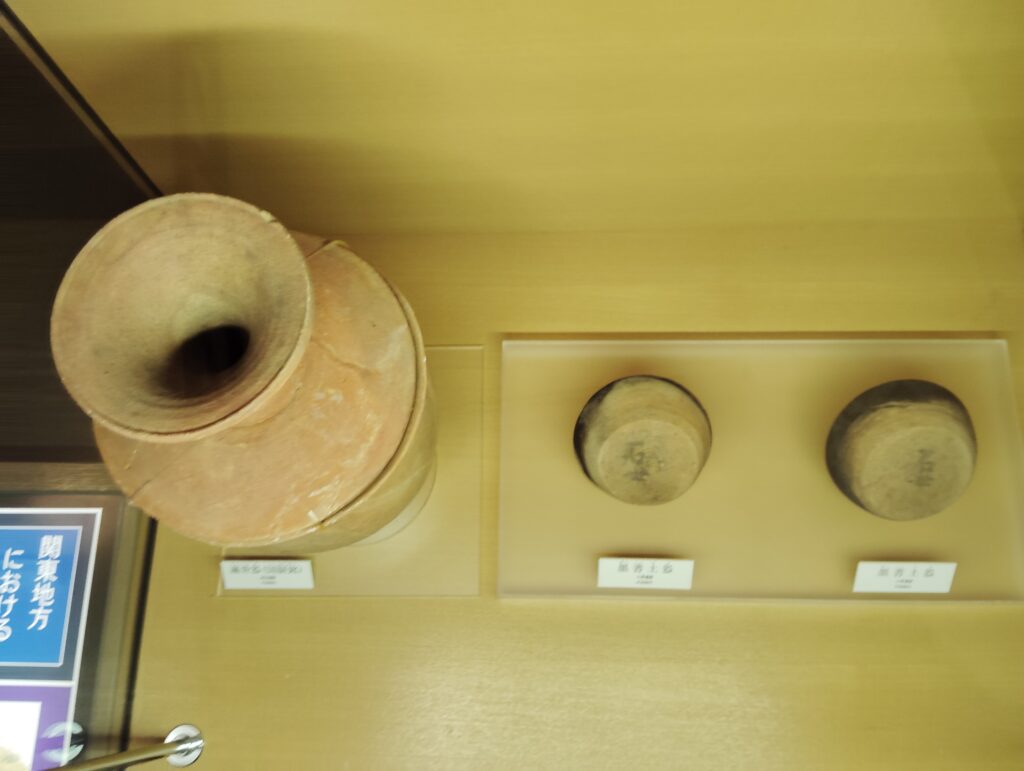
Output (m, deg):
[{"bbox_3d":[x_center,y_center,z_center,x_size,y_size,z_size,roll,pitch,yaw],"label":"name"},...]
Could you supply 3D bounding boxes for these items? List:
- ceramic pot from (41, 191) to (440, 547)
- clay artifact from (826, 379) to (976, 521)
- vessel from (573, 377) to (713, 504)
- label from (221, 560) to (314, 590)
[{"bbox_3d":[-0.188,0.022,0.717,0.250,0.469,0.250,0,73,1],"label":"ceramic pot"},{"bbox_3d":[0.397,0.075,0.831,0.147,0.058,0.147,-3,112,10],"label":"clay artifact"},{"bbox_3d":[0.135,0.066,0.840,0.142,0.055,0.142,-1,113,3],"label":"vessel"},{"bbox_3d":[-0.260,0.202,0.885,0.096,0.006,0.036,0,113,1],"label":"label"}]

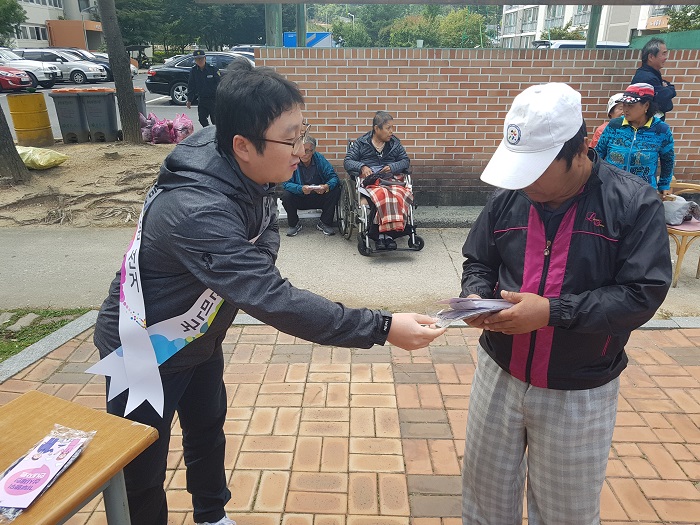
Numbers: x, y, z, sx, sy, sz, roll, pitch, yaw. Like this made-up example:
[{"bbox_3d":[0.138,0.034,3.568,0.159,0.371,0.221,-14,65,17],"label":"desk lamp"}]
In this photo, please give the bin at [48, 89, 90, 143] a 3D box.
[{"bbox_3d":[-5.251,-2.821,10.079,0.500,0.940,0.540,0,21,0],"label":"bin"}]

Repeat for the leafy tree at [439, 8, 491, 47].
[{"bbox_3d":[7.625,-14.564,35.106,3.500,4.200,3.500,0,21,0],"label":"leafy tree"}]

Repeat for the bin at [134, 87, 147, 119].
[{"bbox_3d":[-4.221,-2.824,10.098,0.500,0.940,0.540,0,21,0],"label":"bin"}]

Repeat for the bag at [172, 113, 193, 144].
[{"bbox_3d":[-3.216,-2.608,10.148,0.400,0.550,0.380,0,21,0],"label":"bag"}]

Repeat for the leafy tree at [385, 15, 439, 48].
[{"bbox_3d":[3.814,-13.440,33.401,3.600,4.200,3.600,0,21,0],"label":"leafy tree"}]

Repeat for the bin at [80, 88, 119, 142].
[{"bbox_3d":[-4.796,-2.810,10.090,0.500,0.970,0.570,-3,22,-6],"label":"bin"}]

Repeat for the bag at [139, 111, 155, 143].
[{"bbox_3d":[-3.932,-2.585,10.104,0.380,0.540,0.380,0,21,0],"label":"bag"}]

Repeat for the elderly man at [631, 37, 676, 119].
[{"bbox_3d":[2.745,-1.205,4.952,0.420,1.690,0.520,7,22,17],"label":"elderly man"}]

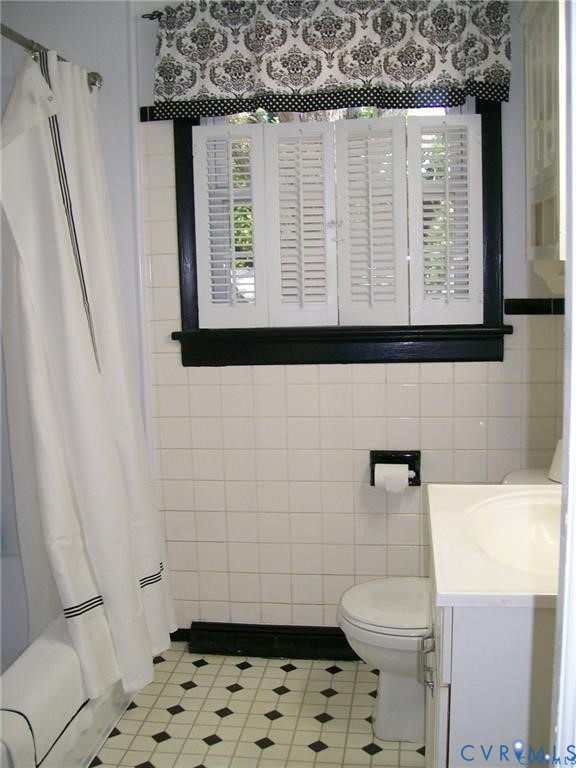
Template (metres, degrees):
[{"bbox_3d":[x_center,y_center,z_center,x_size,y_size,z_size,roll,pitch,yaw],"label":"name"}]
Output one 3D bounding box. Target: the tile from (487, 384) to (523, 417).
[{"bbox_3d":[0.704,0.051,2.580,0.109,0.108,0.009,0,7,8],"label":"tile"}]

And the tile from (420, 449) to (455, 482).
[{"bbox_3d":[0.492,0.268,2.632,0.108,0.108,0.009,-1,7,8],"label":"tile"}]

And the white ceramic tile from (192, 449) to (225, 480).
[{"bbox_3d":[-0.270,0.277,2.752,0.109,0.108,0.009,0,7,8],"label":"white ceramic tile"}]

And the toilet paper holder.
[{"bbox_3d":[0.355,0.282,2.629,0.164,0.119,0.075,0,7,7],"label":"toilet paper holder"}]

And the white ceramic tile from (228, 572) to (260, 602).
[{"bbox_3d":[-0.148,0.708,2.779,0.108,0.108,0.010,0,9,8],"label":"white ceramic tile"}]

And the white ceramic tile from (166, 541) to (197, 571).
[{"bbox_3d":[-0.366,0.599,2.786,0.108,0.108,0.009,0,8,8],"label":"white ceramic tile"}]

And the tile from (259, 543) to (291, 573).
[{"bbox_3d":[-0.045,0.599,2.749,0.108,0.108,0.009,-1,7,8],"label":"tile"}]

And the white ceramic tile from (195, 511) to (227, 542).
[{"bbox_3d":[-0.266,0.492,2.766,0.108,0.108,0.009,-1,7,8],"label":"white ceramic tile"}]

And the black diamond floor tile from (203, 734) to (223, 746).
[{"bbox_3d":[-0.207,0.986,2.204,0.041,0.006,0.041,-7,9,-37],"label":"black diamond floor tile"}]

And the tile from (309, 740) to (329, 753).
[{"bbox_3d":[0.084,0.980,2.150,0.040,0.008,0.040,-7,10,-36],"label":"tile"}]

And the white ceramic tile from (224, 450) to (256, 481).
[{"bbox_3d":[-0.162,0.273,2.719,0.108,0.108,0.010,-1,8,8],"label":"white ceramic tile"}]

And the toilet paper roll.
[{"bbox_3d":[0.337,0.303,2.594,0.106,0.086,0.086,-1,8,8],"label":"toilet paper roll"}]

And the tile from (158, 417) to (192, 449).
[{"bbox_3d":[-0.381,0.168,2.727,0.108,0.108,0.009,0,8,8],"label":"tile"}]

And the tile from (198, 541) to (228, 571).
[{"bbox_3d":[-0.261,0.600,2.781,0.108,0.108,0.010,-1,8,8],"label":"tile"}]

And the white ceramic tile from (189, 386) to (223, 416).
[{"bbox_3d":[-0.279,0.057,2.711,0.108,0.108,0.009,0,7,7],"label":"white ceramic tile"}]

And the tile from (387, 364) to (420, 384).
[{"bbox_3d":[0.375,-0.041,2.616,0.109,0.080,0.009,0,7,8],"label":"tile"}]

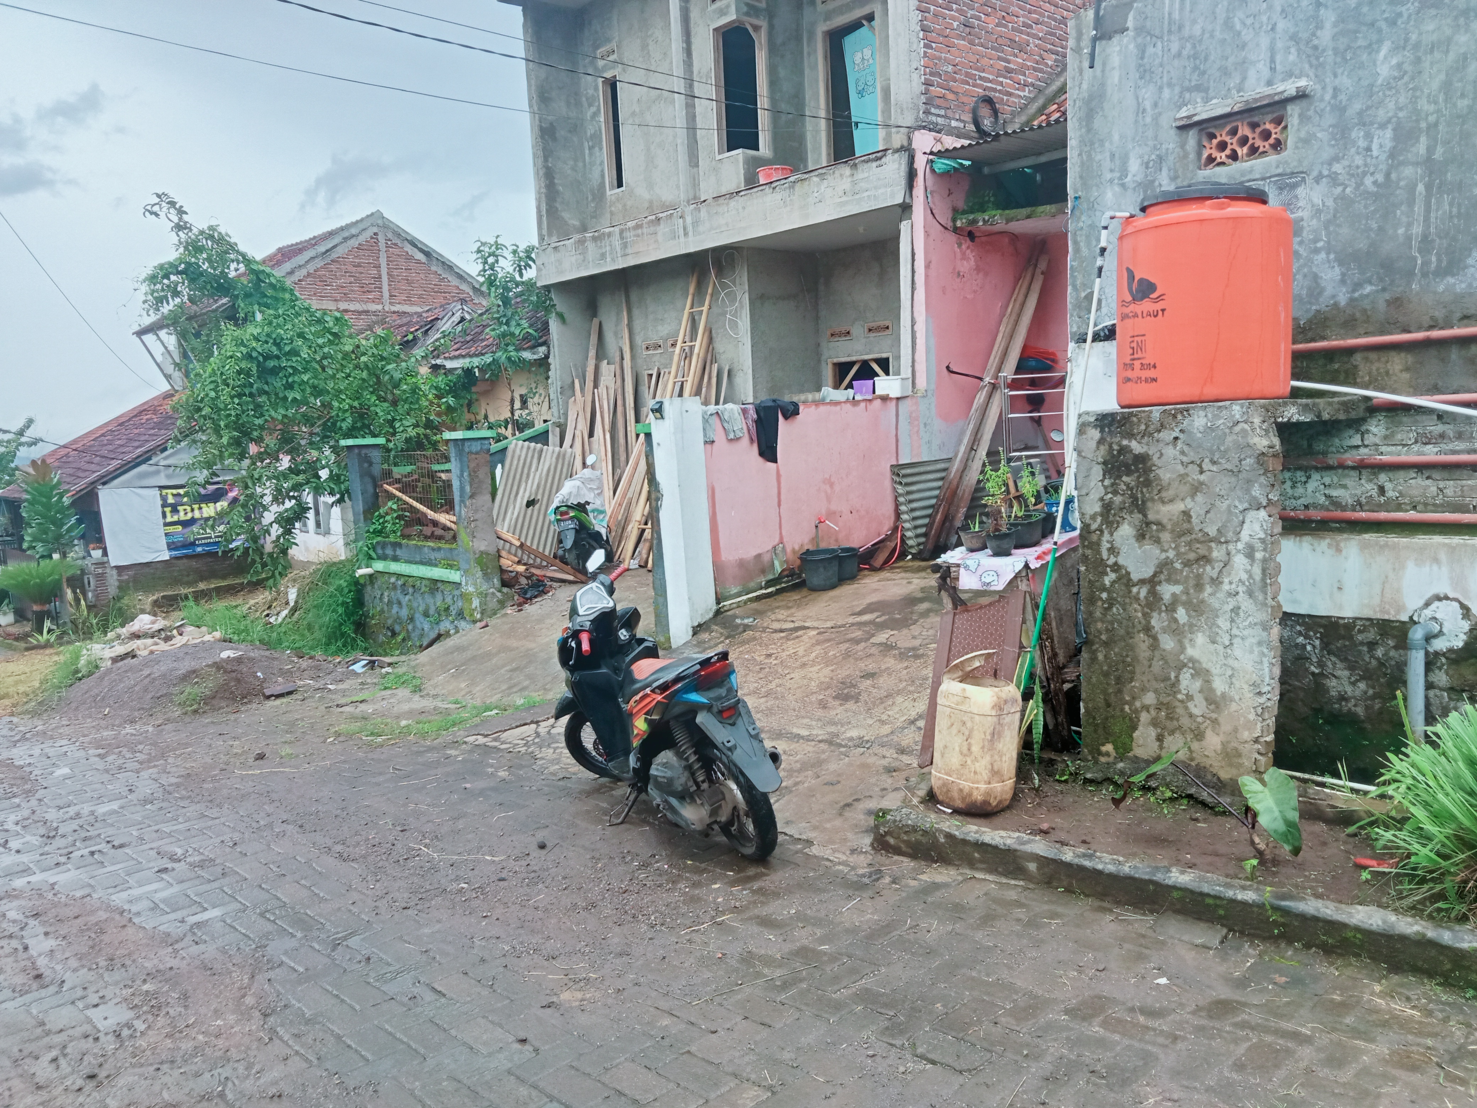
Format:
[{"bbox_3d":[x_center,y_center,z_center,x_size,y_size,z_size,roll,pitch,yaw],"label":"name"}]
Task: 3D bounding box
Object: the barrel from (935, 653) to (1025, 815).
[{"bbox_3d":[0.854,0.627,4.260,0.300,0.550,0.270,1,6,11],"label":"barrel"}]

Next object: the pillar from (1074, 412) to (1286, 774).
[{"bbox_3d":[1.641,0.134,4.418,0.140,1.320,0.715,-7,7,-40],"label":"pillar"}]

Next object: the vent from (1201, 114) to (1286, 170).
[{"bbox_3d":[2.343,-1.914,5.551,0.090,0.200,0.400,-7,7,-38],"label":"vent"}]

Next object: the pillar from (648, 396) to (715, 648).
[{"bbox_3d":[-0.357,-0.211,7.950,0.210,1.660,0.270,-7,7,-41],"label":"pillar"}]

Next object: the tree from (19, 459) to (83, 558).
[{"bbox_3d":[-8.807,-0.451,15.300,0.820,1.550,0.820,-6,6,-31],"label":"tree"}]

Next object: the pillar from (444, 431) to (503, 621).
[{"bbox_3d":[-2.196,-0.226,9.950,0.300,1.580,0.300,-7,7,-41],"label":"pillar"}]

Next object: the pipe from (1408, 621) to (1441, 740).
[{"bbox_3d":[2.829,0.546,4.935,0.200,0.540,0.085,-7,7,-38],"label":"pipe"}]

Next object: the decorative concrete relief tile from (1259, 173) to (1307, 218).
[{"bbox_3d":[2.487,-1.628,5.410,0.080,0.190,0.190,-7,7,-38],"label":"decorative concrete relief tile"}]

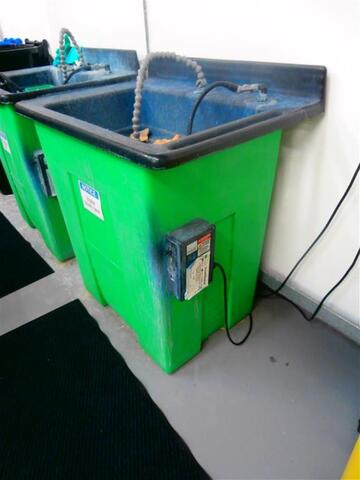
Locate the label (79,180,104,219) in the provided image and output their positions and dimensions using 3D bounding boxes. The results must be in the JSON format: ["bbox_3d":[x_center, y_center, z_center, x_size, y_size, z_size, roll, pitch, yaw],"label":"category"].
[{"bbox_3d":[-0.357,-0.159,1.346,0.004,0.129,0.171,-29,41,-30],"label":"label"}]

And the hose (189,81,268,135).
[{"bbox_3d":[0.178,-0.490,1.283,0.293,0.221,0.075,6,35,14],"label":"hose"}]

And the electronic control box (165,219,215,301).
[{"bbox_3d":[0.038,0.066,1.083,0.137,0.240,0.065,-27,44,-31],"label":"electronic control box"}]

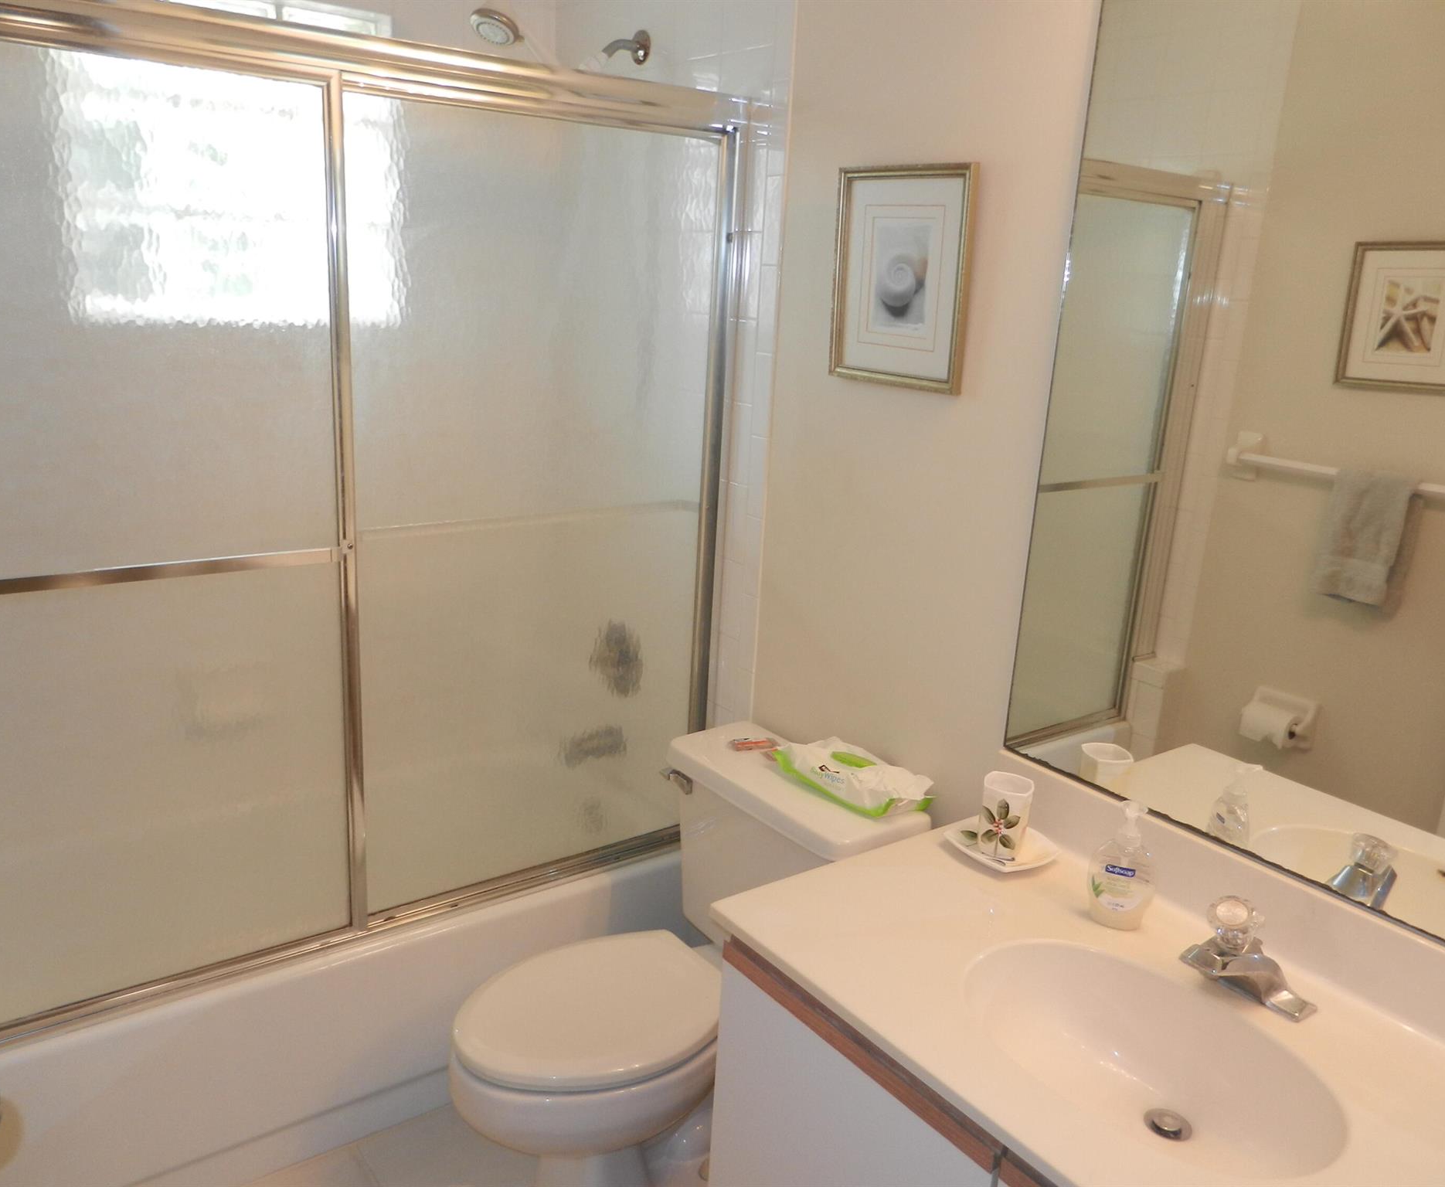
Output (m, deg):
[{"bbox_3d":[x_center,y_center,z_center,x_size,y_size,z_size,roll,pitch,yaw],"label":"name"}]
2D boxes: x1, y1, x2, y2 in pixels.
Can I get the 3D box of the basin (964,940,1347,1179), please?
[{"bbox_3d":[0.456,0.562,1.275,0.302,0.142,0.430,-8,19,-36],"label":"basin"}]

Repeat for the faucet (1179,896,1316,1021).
[{"bbox_3d":[0.599,0.418,1.339,0.149,0.119,0.152,-8,19,-36],"label":"faucet"}]

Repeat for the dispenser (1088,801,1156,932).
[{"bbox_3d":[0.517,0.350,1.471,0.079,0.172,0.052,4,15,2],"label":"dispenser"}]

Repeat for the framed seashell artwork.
[{"bbox_3d":[0.282,-0.505,1.827,0.021,0.336,0.287,-8,19,-36],"label":"framed seashell artwork"}]

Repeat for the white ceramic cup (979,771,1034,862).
[{"bbox_3d":[0.406,0.322,1.638,0.072,0.104,0.061,12,17,28],"label":"white ceramic cup"}]

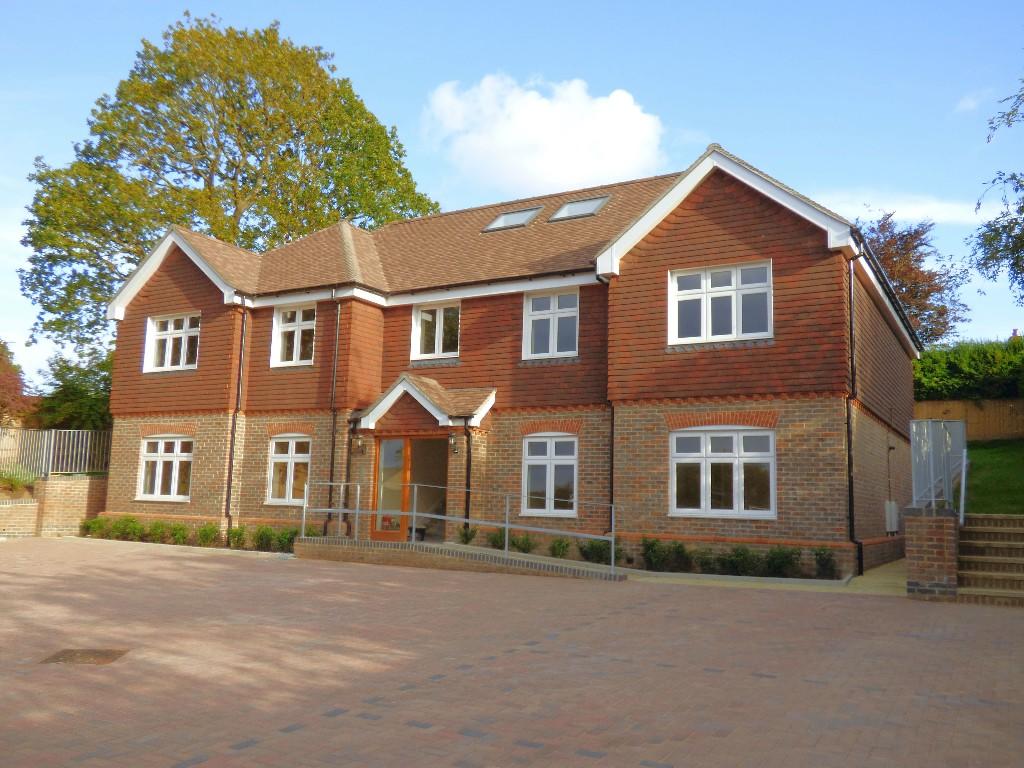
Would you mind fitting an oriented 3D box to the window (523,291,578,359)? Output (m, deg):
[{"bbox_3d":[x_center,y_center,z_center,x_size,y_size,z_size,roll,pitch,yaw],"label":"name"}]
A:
[{"bbox_3d":[0.754,-1.117,16.280,1.200,1.310,0.130,-3,-9,30],"label":"window"}]

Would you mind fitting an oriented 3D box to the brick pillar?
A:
[{"bbox_3d":[5.062,2.032,10.307,0.540,1.040,0.550,-3,-9,30],"label":"brick pillar"}]

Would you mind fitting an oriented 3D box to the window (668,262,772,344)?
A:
[{"bbox_3d":[3.419,-1.342,14.172,1.740,1.310,0.130,-3,-9,30],"label":"window"}]

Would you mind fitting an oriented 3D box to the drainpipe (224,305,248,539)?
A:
[{"bbox_3d":[-5.843,0.744,18.161,0.135,5.014,0.110,-3,-9,30],"label":"drainpipe"}]

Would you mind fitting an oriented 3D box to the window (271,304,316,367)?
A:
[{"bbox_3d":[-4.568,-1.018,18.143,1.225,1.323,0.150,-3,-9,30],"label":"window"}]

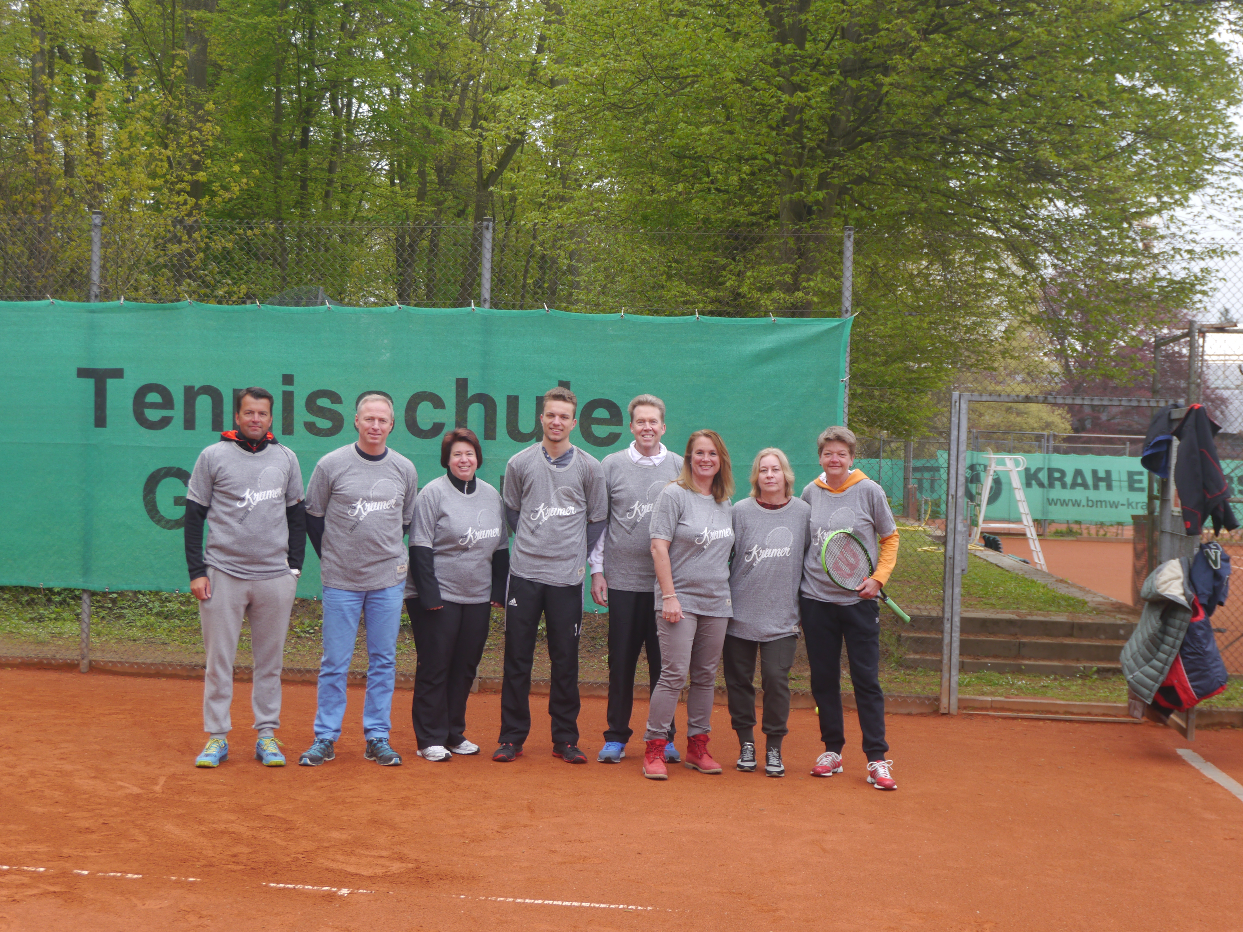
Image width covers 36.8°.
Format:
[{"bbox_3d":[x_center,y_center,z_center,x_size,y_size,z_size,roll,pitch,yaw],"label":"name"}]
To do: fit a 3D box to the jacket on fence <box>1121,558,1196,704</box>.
[{"bbox_3d":[3.046,0.940,10.600,0.420,0.830,0.300,2,0,11],"label":"jacket on fence"}]

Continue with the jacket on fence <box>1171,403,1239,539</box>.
[{"bbox_3d":[3.317,0.025,10.620,0.380,0.760,0.280,2,0,11],"label":"jacket on fence"}]

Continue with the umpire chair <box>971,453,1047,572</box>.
[{"bbox_3d":[6.528,0.811,31.500,1.220,2.200,0.720,2,0,2],"label":"umpire chair"}]

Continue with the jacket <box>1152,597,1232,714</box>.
[{"bbox_3d":[3.243,1.061,10.650,0.440,0.690,0.280,2,0,11],"label":"jacket"}]

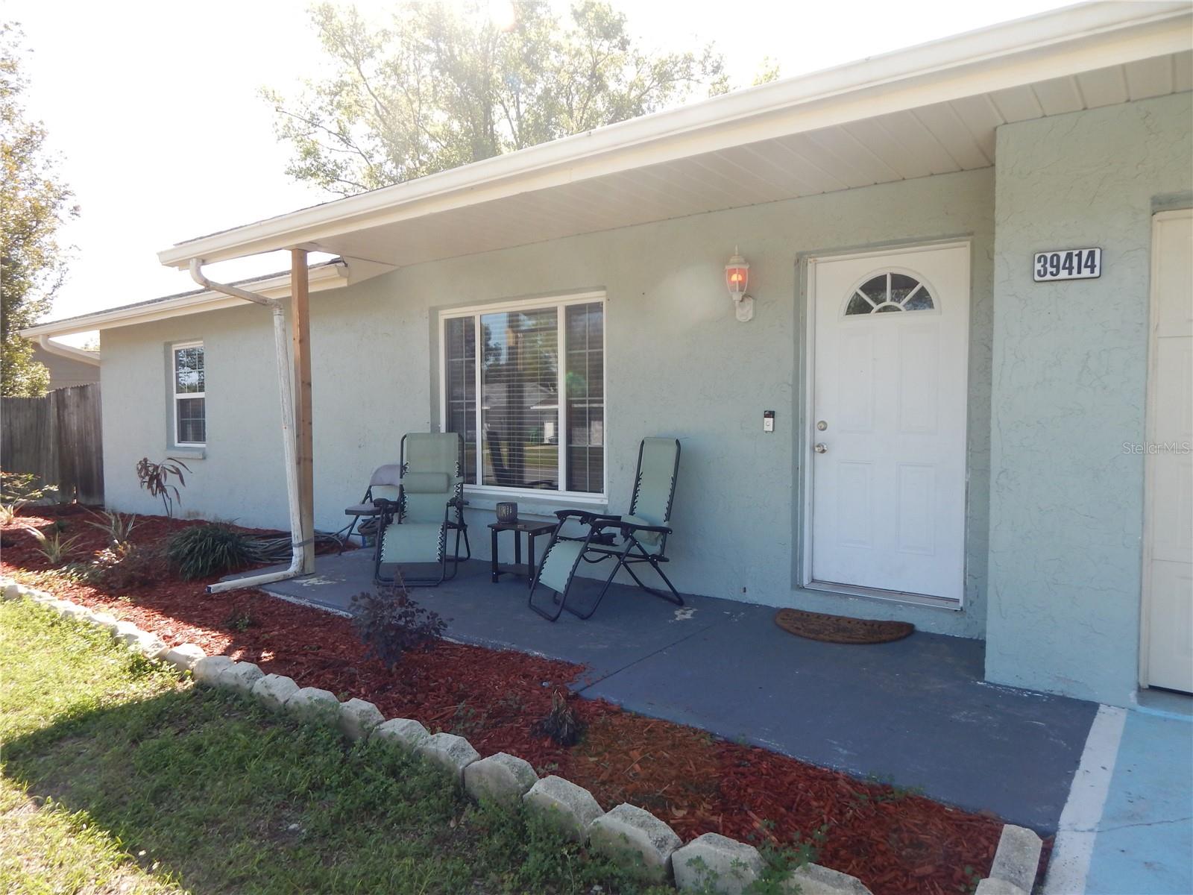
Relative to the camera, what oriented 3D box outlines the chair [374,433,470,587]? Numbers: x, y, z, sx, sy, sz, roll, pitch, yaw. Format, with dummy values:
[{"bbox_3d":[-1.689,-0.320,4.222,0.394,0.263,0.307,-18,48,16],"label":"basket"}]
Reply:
[{"bbox_3d":[-1.375,0.434,5.970,0.660,1.100,1.000,0,3,0],"label":"chair"}]

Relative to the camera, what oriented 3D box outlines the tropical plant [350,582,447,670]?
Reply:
[{"bbox_3d":[-1.011,0.906,3.870,0.470,0.450,0.450,0,3,0],"label":"tropical plant"}]

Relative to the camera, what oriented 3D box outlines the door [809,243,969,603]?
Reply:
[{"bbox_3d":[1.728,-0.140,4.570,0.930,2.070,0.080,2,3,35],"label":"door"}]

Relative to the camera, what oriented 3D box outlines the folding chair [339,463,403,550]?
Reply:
[{"bbox_3d":[-1.993,0.573,6.825,0.460,0.770,0.480,1,3,27],"label":"folding chair"}]

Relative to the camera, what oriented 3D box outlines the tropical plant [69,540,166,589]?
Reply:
[{"bbox_3d":[-3.777,0.878,5.976,0.660,0.310,0.600,2,3,35],"label":"tropical plant"}]

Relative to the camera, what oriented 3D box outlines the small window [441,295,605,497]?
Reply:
[{"bbox_3d":[-0.648,-0.397,6.295,1.860,1.600,0.090,2,3,36],"label":"small window"}]

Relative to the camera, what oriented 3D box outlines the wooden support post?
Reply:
[{"bbox_3d":[-2.306,-0.269,5.973,0.089,2.530,0.089,2,3,35],"label":"wooden support post"}]

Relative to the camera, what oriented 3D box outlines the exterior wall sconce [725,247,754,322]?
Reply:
[{"bbox_3d":[0.904,-1.047,4.835,0.165,0.475,0.205,2,3,35],"label":"exterior wall sconce"}]

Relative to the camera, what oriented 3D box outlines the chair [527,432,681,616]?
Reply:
[{"bbox_3d":[0.048,0.487,5.004,0.960,1.090,0.660,-2,3,-28],"label":"chair"}]

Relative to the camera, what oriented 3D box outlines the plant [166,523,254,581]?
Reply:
[{"bbox_3d":[-3.215,0.822,6.284,0.660,0.380,0.640,2,3,35],"label":"plant"}]

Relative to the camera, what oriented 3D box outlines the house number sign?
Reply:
[{"bbox_3d":[2.042,-0.794,3.292,0.252,0.130,0.018,2,3,36],"label":"house number sign"}]

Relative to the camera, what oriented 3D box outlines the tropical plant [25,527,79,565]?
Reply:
[{"bbox_3d":[-4.800,0.866,6.680,0.430,0.340,0.420,2,3,36],"label":"tropical plant"}]

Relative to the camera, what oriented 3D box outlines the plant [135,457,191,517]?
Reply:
[{"bbox_3d":[-5.299,0.484,9.260,0.620,0.760,0.560,2,3,36],"label":"plant"}]

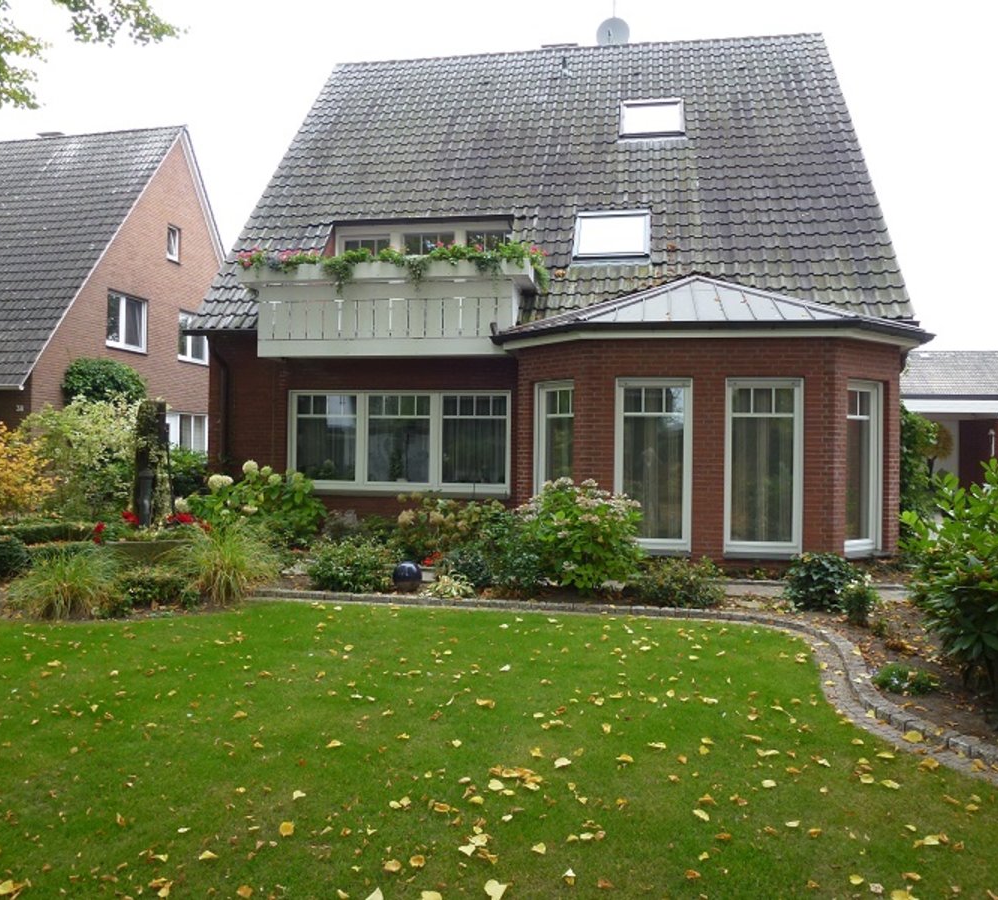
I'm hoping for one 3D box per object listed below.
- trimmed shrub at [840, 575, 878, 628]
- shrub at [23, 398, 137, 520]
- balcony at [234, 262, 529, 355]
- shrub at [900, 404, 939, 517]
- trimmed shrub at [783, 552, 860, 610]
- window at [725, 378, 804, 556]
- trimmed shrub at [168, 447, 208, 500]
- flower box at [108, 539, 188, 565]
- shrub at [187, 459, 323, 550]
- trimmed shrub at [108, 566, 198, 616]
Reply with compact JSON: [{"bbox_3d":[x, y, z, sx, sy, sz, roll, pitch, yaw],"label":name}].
[{"bbox_3d":[2.862,1.175,6.602,0.310,0.359,0.310,1,-1,0],"label":"trimmed shrub"},{"bbox_3d":[-6.645,0.237,13.311,1.850,2.120,1.700,1,-1,0],"label":"shrub"},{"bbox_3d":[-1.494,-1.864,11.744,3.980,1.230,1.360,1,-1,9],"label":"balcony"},{"bbox_3d":[6.150,0.318,12.199,0.650,1.950,0.800,1,-1,9],"label":"shrub"},{"bbox_3d":[3.009,1.197,7.839,0.710,0.500,0.620,1,-1,21],"label":"trimmed shrub"},{"bbox_3d":[2.928,0.176,9.201,0.841,1.957,0.130,1,-1,9],"label":"window"},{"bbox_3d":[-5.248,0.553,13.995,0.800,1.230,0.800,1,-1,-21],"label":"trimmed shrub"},{"bbox_3d":[-3.306,1.076,7.902,0.850,0.462,0.500,1,-1,-20],"label":"flower box"},{"bbox_3d":[-3.095,0.718,10.606,1.780,1.169,1.400,1,-1,0],"label":"shrub"},{"bbox_3d":[-2.947,1.164,7.102,0.750,0.288,0.520,1,-1,-18],"label":"trimmed shrub"}]

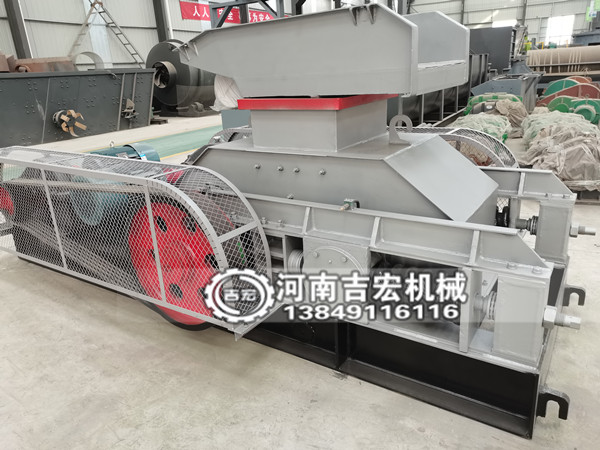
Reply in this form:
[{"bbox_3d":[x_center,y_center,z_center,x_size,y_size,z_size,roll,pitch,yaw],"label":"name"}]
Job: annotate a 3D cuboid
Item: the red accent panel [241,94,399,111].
[{"bbox_3d":[0.119,-0.671,2.381,0.585,0.051,0.678,9,24,33],"label":"red accent panel"}]

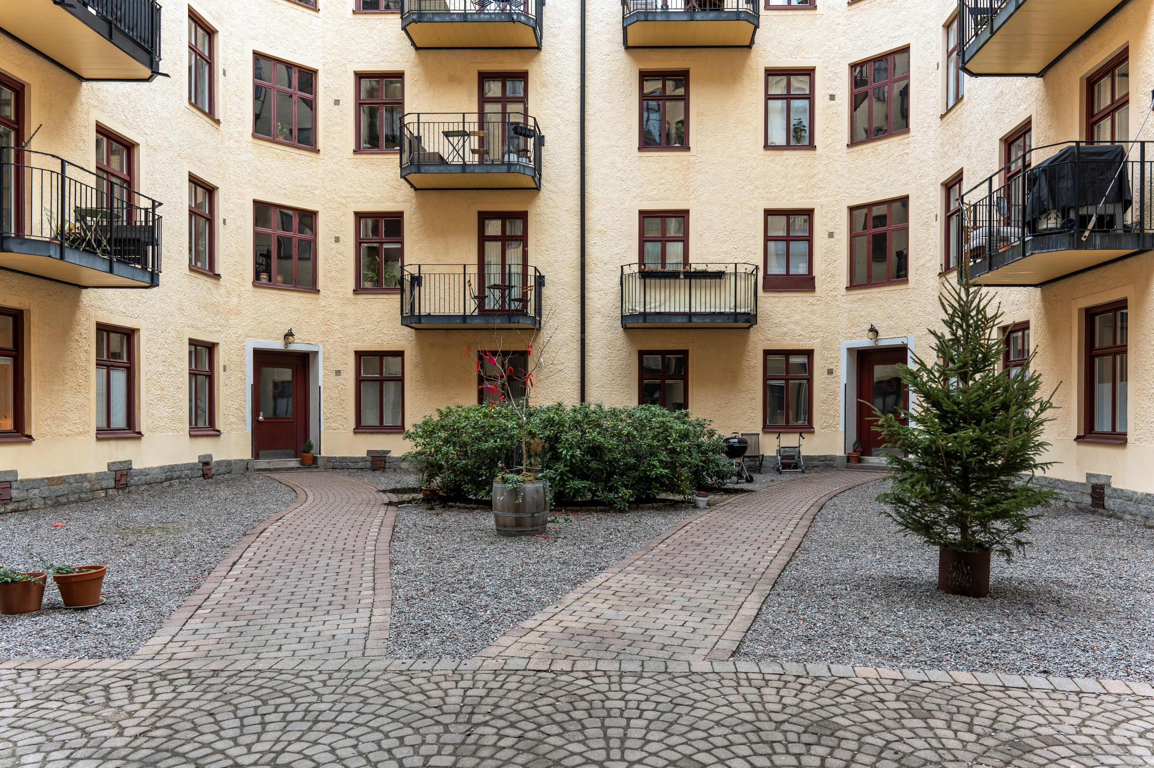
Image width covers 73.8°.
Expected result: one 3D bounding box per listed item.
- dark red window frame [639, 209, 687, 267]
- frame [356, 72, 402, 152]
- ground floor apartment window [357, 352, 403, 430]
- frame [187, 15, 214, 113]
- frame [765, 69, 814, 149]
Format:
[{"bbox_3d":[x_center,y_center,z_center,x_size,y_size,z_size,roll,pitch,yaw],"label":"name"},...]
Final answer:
[{"bbox_3d":[2.043,-2.973,18.052,1.143,2.201,0.170,0,-1,1],"label":"dark red window frame"},{"bbox_3d":[-4.370,-6.000,16.970,1.060,1.750,0.130,0,-1,3],"label":"frame"},{"bbox_3d":[-4.649,0.181,18.144,1.149,1.914,0.170,0,-1,1],"label":"ground floor apartment window"},{"bbox_3d":[-7.210,-6.060,14.620,0.130,1.750,1.040,0,-1,4],"label":"frame"},{"bbox_3d":[4.660,-6.030,16.840,1.080,1.740,0.130,0,-1,3],"label":"frame"}]

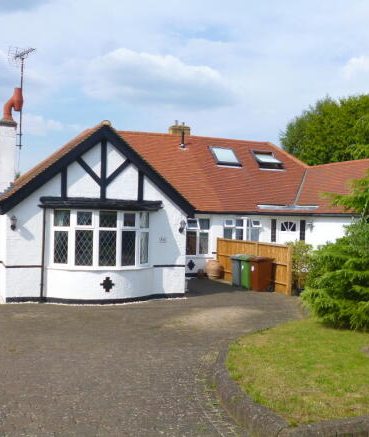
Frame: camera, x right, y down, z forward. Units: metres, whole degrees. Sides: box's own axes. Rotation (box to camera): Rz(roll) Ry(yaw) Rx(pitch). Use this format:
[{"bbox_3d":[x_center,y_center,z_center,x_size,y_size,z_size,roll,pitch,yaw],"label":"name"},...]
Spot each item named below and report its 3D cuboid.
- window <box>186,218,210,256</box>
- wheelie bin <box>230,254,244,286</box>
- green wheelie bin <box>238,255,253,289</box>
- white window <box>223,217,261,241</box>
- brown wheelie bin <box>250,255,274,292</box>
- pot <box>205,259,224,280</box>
[{"bbox_3d":[0.486,0.719,20.937,1.050,1.420,0.120,1,0,-22],"label":"window"},{"bbox_3d":[1.993,1.760,18.422,0.700,1.080,0.580,1,0,-23],"label":"wheelie bin"},{"bbox_3d":[2.200,1.766,17.870,0.700,1.080,0.580,1,0,-23],"label":"green wheelie bin"},{"bbox_3d":[2.336,0.524,21.700,1.720,1.120,0.150,1,0,-22],"label":"white window"},{"bbox_3d":[2.411,1.772,17.308,0.700,1.080,0.580,1,0,-23],"label":"brown wheelie bin"},{"bbox_3d":[1.124,1.911,20.565,0.660,0.740,0.660,1,0,0],"label":"pot"}]

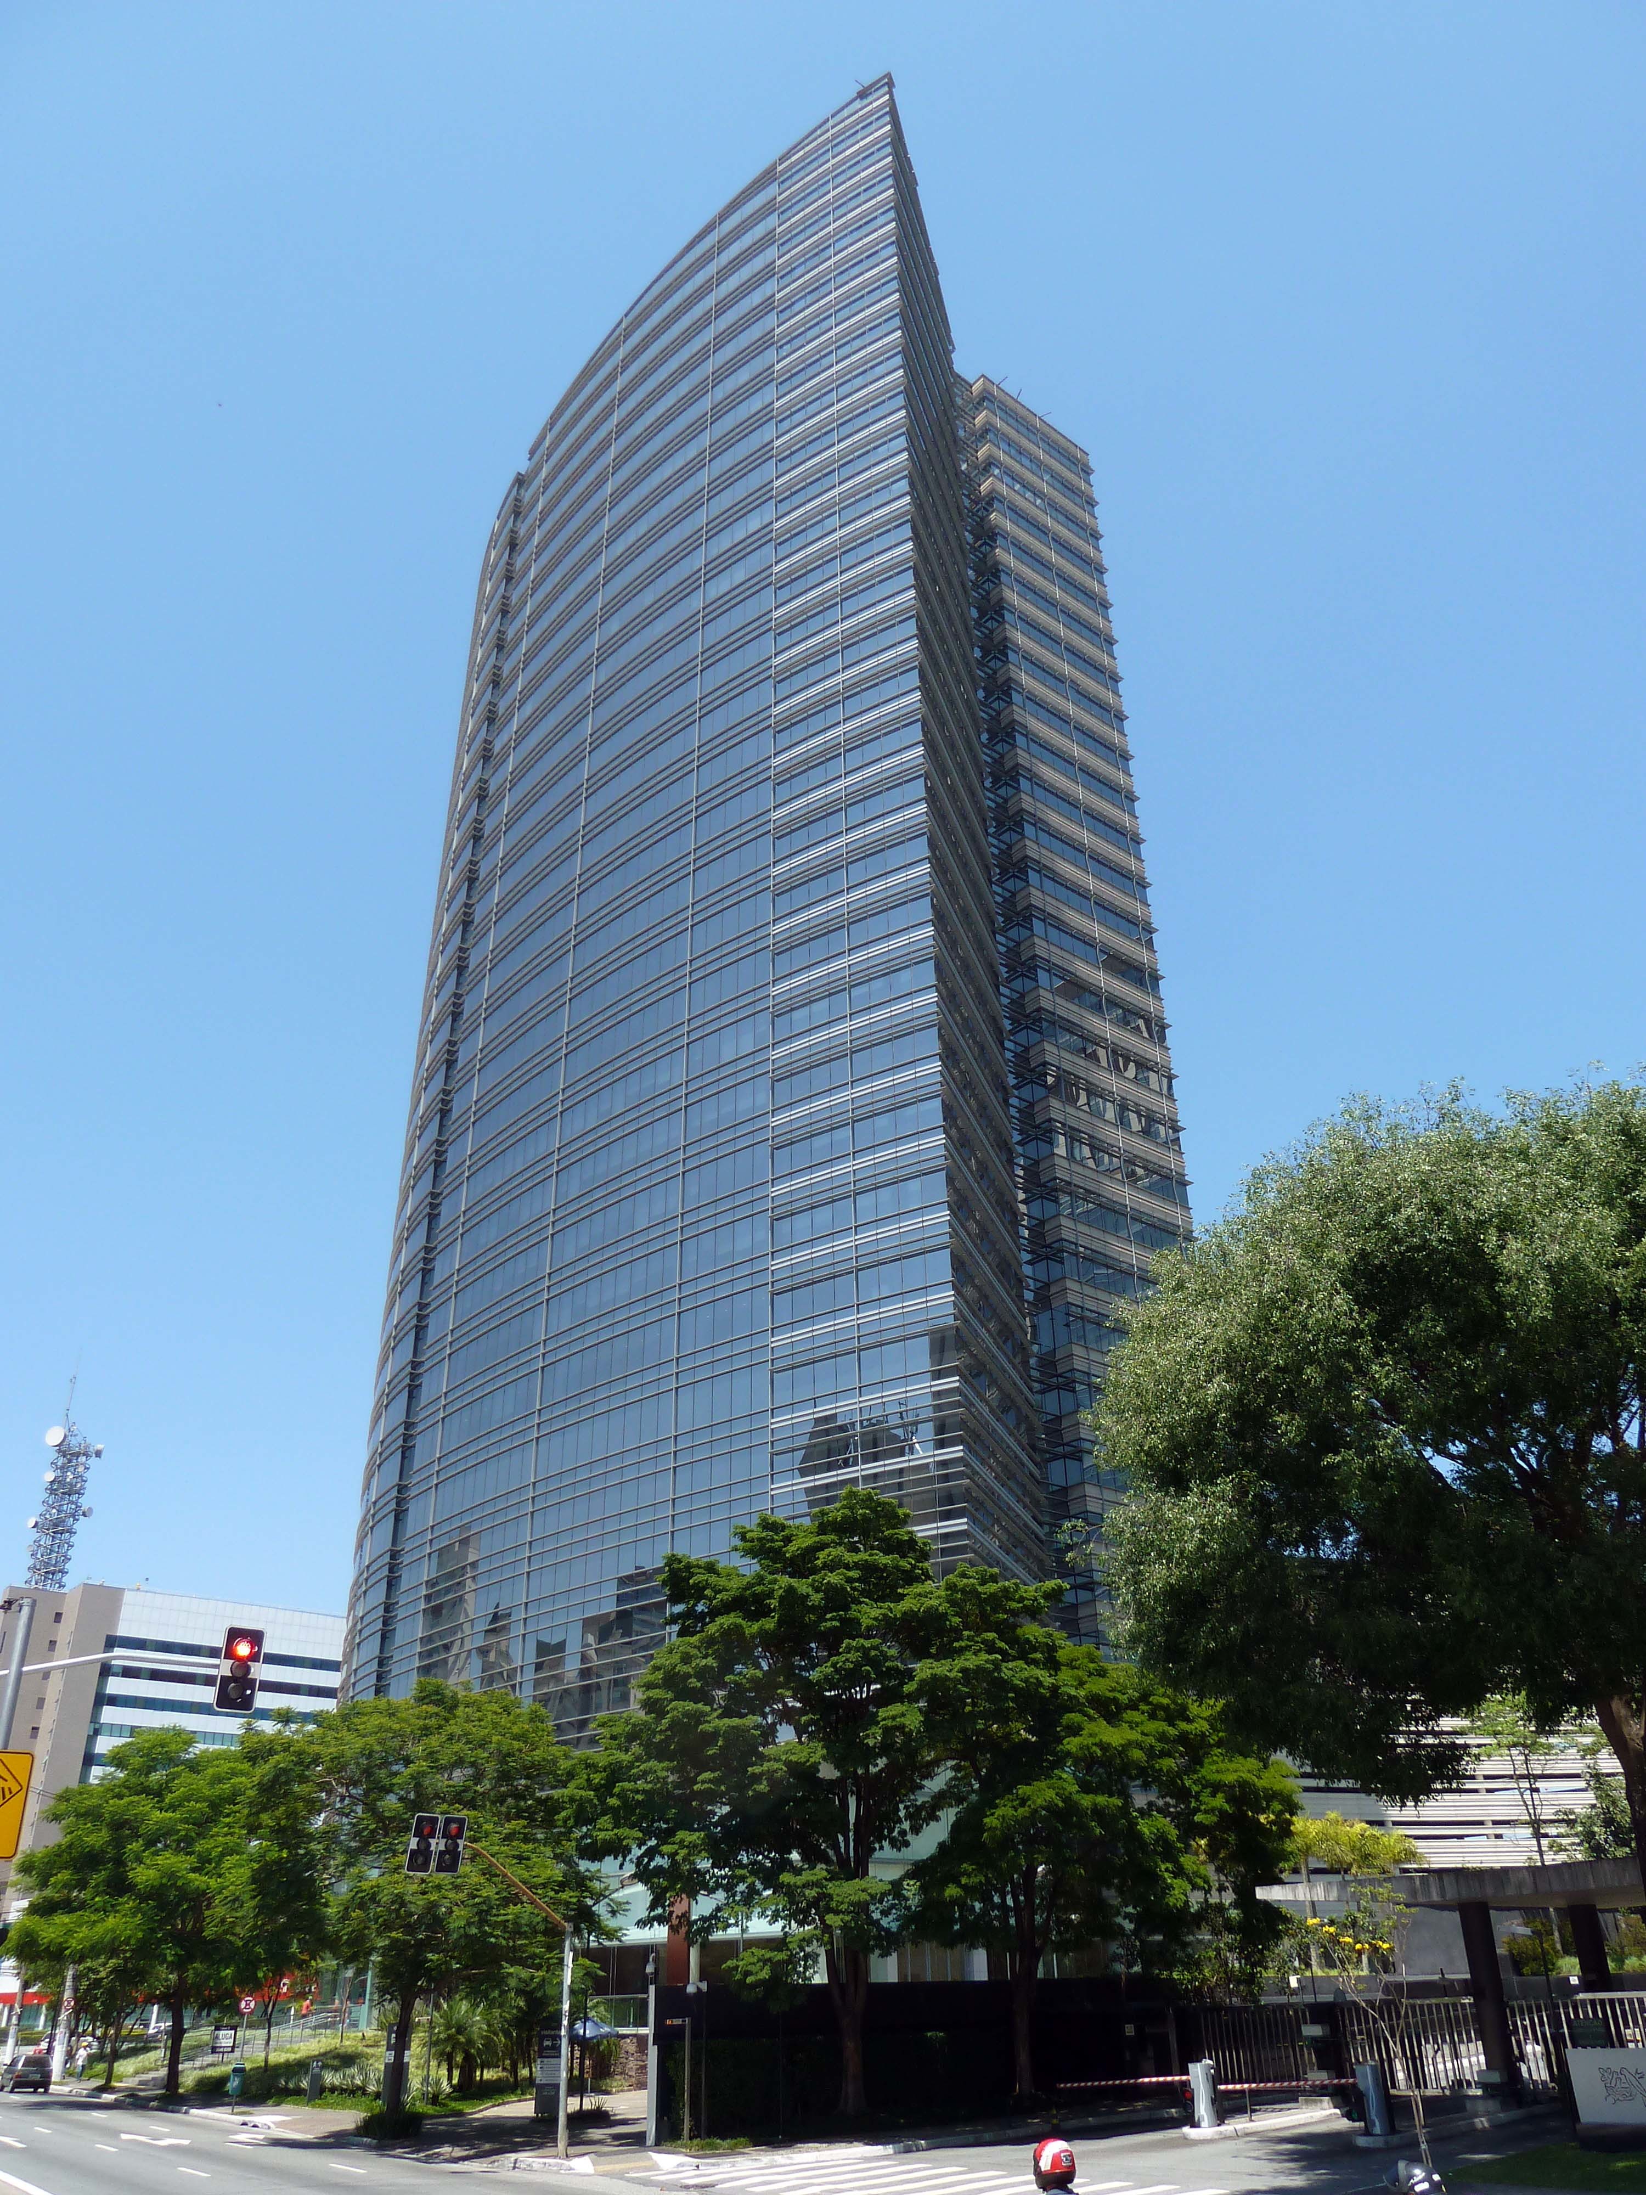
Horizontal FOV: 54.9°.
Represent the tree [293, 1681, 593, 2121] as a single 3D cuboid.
[{"bbox_3d":[-10.136,21.050,42.083,8.000,10.557,7.800,-1,-29,0],"label":"tree"}]

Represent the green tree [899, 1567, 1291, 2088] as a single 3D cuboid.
[{"bbox_3d":[8.178,20.872,46.459,11.466,14.107,9.500,-1,-29,0],"label":"green tree"}]

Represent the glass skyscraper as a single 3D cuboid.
[{"bbox_3d":[-3.616,-6.045,120.794,36.522,134.178,63.199,22,-36,-35],"label":"glass skyscraper"}]

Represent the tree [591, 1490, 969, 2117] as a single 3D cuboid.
[{"bbox_3d":[-1.131,17.849,41.679,9.978,15.198,9.300,-1,-29,0],"label":"tree"}]

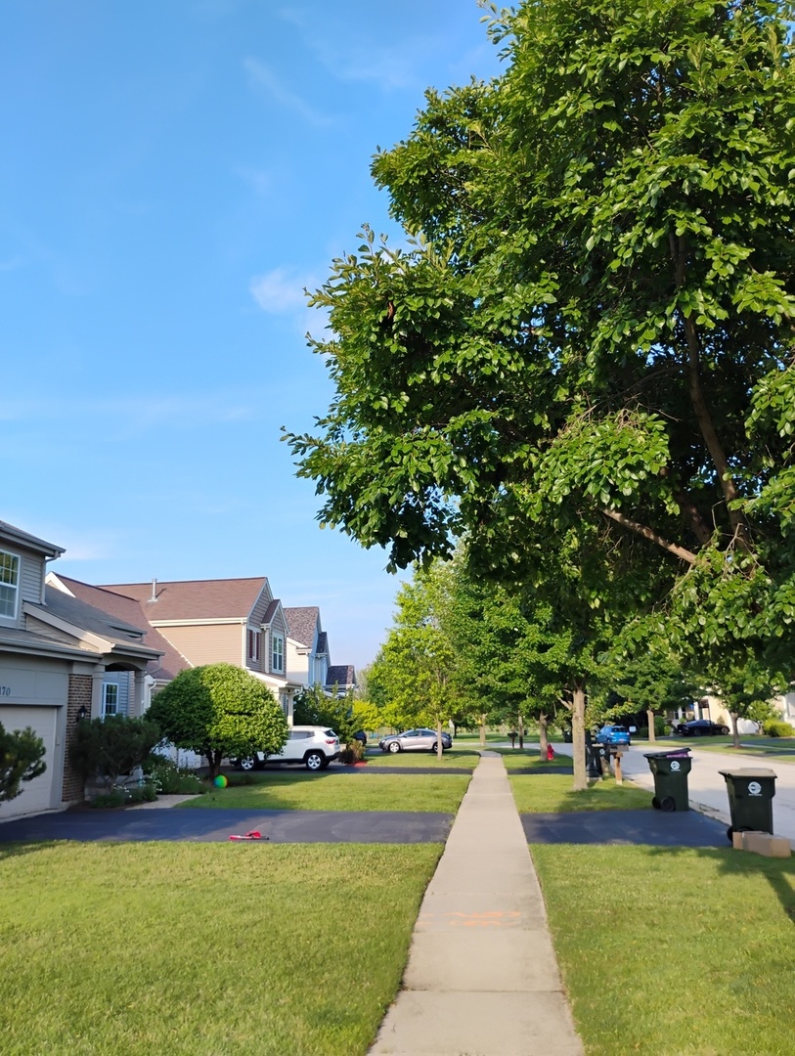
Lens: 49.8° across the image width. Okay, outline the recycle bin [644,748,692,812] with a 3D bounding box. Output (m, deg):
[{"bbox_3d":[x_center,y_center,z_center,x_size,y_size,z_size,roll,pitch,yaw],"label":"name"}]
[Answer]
[{"bbox_3d":[5.283,4.904,16.645,0.730,1.120,0.630,-2,-13,0],"label":"recycle bin"}]

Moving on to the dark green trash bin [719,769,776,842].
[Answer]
[{"bbox_3d":[5.043,4.006,12.356,0.720,1.030,0.630,-3,-13,8],"label":"dark green trash bin"}]

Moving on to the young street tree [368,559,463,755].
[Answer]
[{"bbox_3d":[1.384,6.773,44.110,5.600,10.052,5.600,-3,-13,6],"label":"young street tree"}]

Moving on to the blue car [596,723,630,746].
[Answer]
[{"bbox_3d":[16.418,16.003,65.766,1.780,1.470,4.450,-1,-13,-2],"label":"blue car"}]

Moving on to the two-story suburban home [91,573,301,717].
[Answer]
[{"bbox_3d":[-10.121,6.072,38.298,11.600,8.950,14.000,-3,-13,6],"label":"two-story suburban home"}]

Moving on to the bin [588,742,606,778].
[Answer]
[{"bbox_3d":[6.738,7.787,28.619,0.730,1.050,0.630,-3,-13,4],"label":"bin"}]

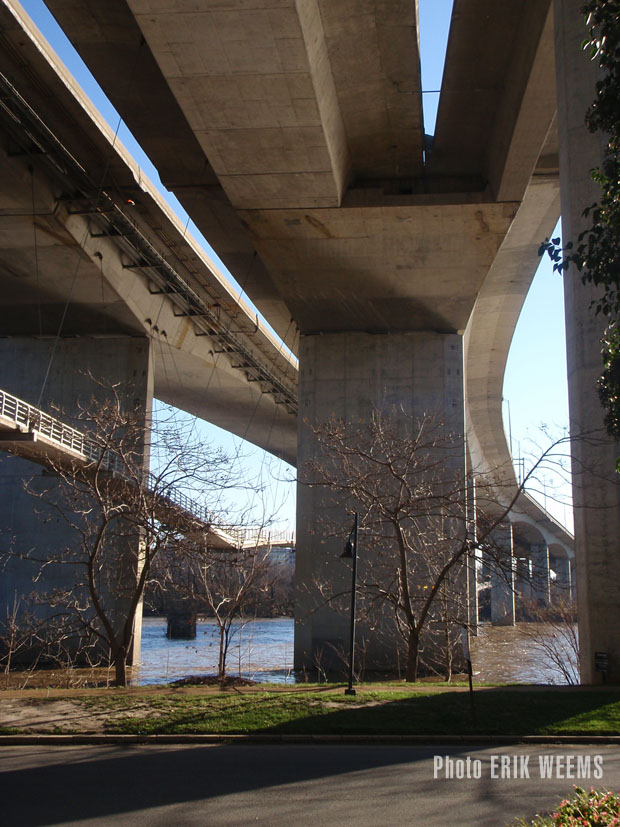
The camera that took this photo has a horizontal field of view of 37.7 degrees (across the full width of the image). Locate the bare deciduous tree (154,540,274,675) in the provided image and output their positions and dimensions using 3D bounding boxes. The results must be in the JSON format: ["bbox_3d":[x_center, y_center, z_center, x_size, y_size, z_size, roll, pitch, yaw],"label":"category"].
[{"bbox_3d":[-2.319,4.917,22.826,2.970,3.370,2.600,1,-11,0],"label":"bare deciduous tree"}]

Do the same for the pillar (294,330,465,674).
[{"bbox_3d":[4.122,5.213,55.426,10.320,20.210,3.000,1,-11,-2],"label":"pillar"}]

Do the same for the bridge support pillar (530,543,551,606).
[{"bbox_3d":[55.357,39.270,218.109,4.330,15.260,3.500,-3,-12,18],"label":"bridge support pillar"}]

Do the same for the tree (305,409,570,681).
[{"bbox_3d":[3.135,3.274,22.631,5.980,6.520,5.400,1,-11,0],"label":"tree"}]

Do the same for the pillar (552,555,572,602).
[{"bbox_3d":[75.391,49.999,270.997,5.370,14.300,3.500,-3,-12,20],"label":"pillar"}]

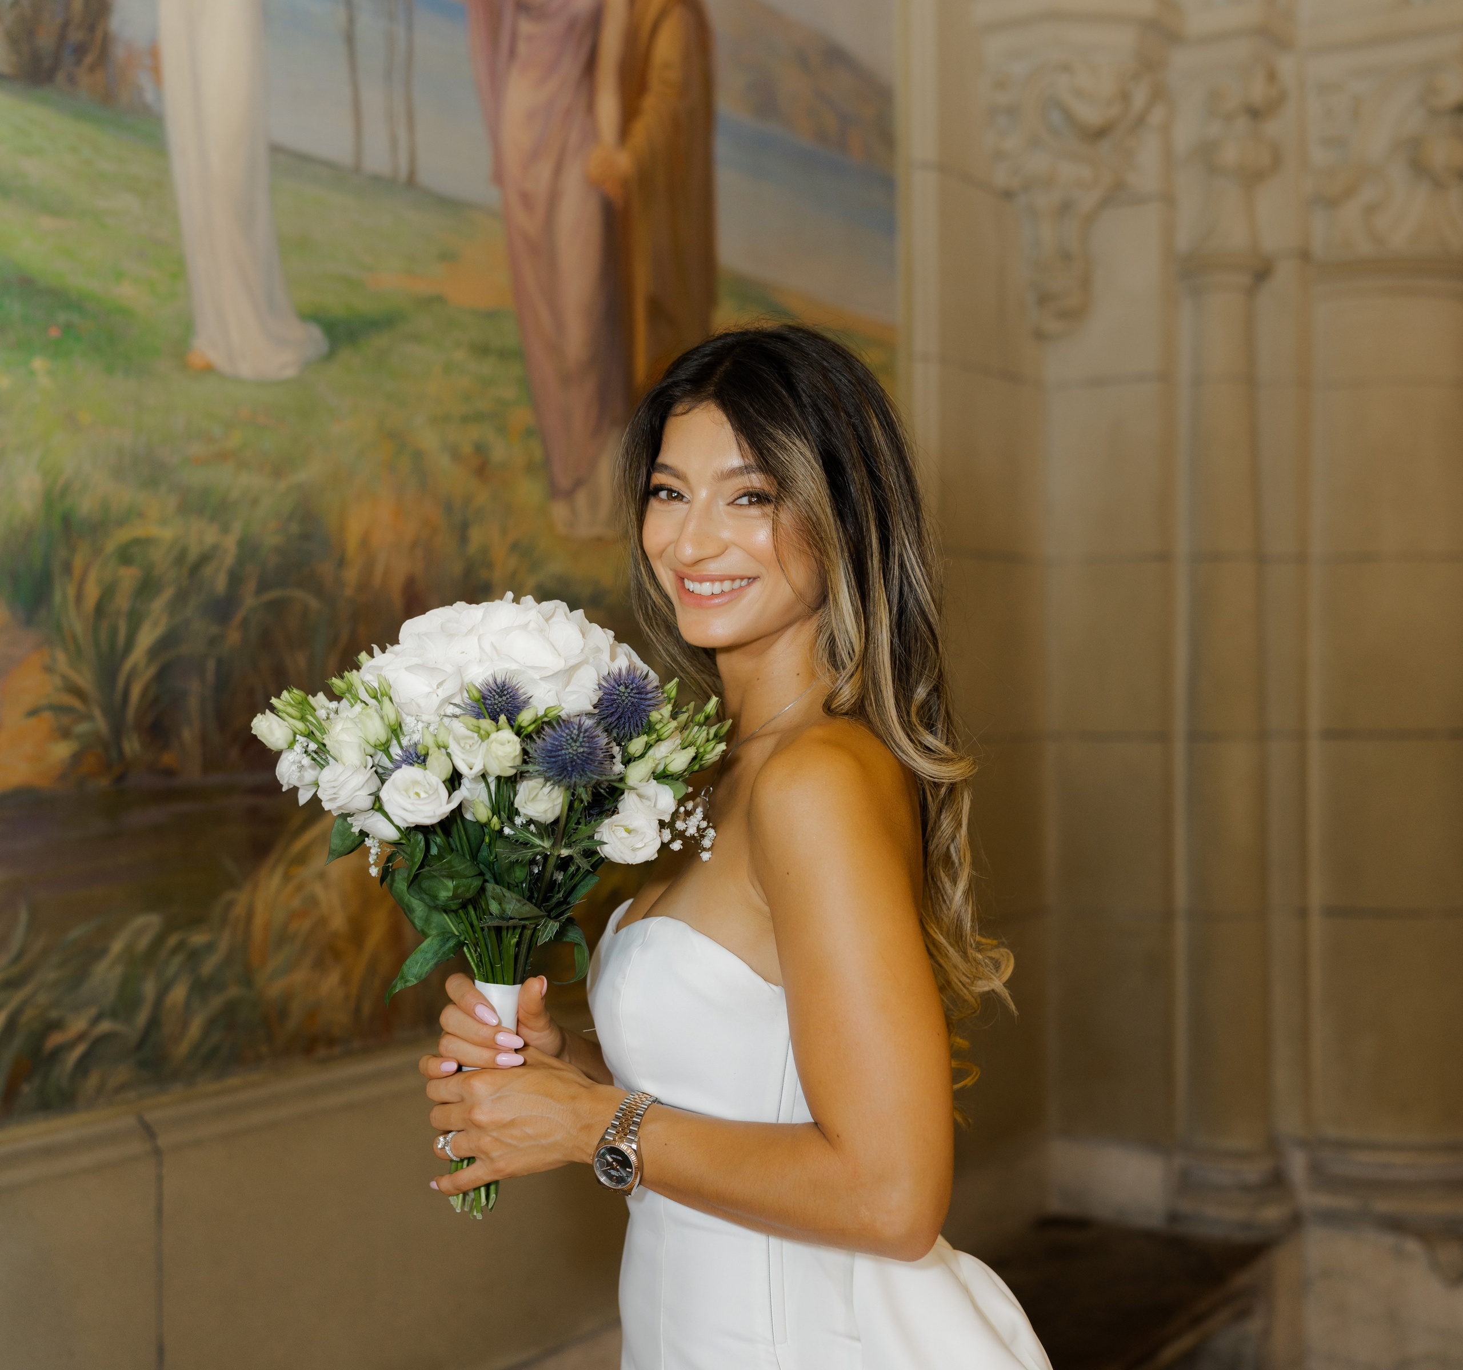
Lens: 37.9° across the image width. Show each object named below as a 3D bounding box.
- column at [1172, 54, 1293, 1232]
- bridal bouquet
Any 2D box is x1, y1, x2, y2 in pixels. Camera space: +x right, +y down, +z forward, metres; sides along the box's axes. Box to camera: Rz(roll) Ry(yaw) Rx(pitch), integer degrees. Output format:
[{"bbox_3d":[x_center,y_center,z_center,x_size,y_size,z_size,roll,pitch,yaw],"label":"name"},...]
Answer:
[{"bbox_3d":[1.000,-0.080,4.240,0.210,2.320,0.200,0,0,32],"label":"column"},{"bbox_3d":[-0.162,0.148,1.430,0.320,0.415,0.290,0,0,14],"label":"bridal bouquet"}]

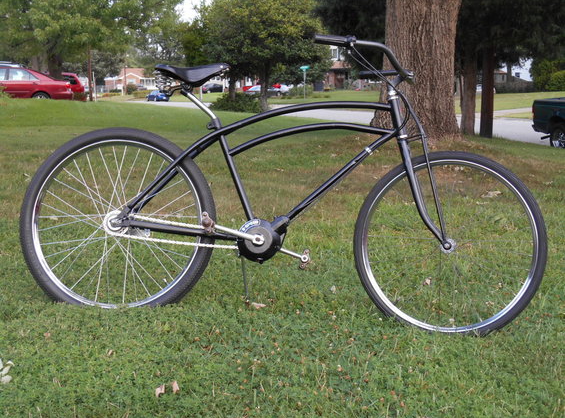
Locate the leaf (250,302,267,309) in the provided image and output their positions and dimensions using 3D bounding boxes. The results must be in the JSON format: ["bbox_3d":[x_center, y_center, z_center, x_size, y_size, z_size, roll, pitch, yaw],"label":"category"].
[{"bbox_3d":[-0.085,0.342,3.070,0.053,0.020,0.045,0,9,0],"label":"leaf"}]

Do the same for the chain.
[{"bbox_3d":[-0.352,0.078,2.887,0.480,0.100,0.014,6,-6,2],"label":"chain"}]

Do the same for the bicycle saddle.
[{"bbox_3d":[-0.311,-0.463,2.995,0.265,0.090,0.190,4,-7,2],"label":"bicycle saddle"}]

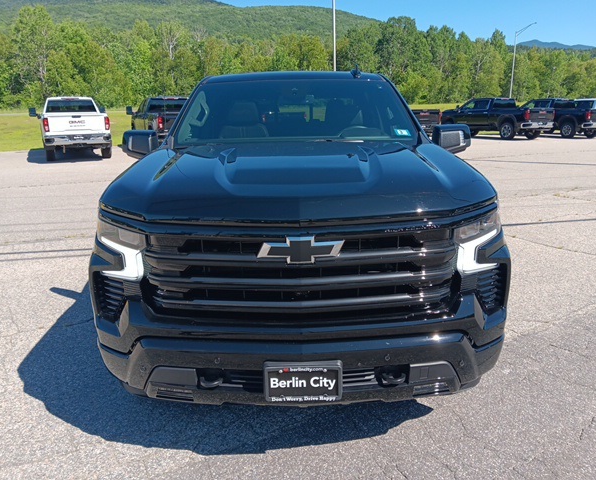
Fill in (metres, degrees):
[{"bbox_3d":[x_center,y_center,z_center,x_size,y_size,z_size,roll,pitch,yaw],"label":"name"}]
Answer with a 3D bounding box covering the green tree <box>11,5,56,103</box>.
[{"bbox_3d":[-39.193,-27.284,72.211,7.000,14.512,6.500,-11,18,-33],"label":"green tree"}]

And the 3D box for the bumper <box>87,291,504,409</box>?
[{"bbox_3d":[0.016,0.434,2.215,2.010,0.460,0.460,-1,15,0],"label":"bumper"}]

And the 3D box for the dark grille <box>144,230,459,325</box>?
[{"bbox_3d":[0.013,0.123,2.001,1.322,0.405,0.200,-1,16,0],"label":"dark grille"}]

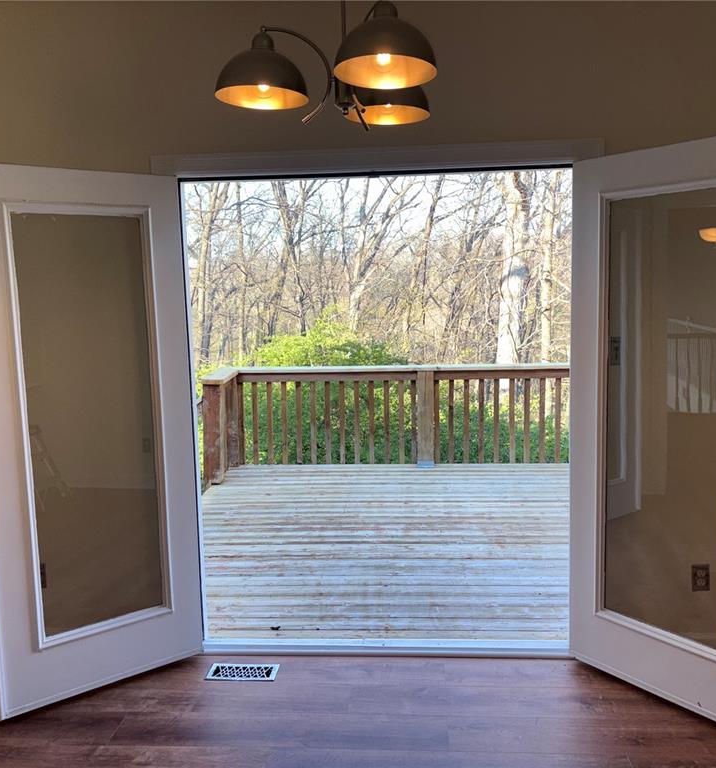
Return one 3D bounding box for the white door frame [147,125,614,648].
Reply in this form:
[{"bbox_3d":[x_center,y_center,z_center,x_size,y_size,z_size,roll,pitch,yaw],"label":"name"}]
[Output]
[{"bbox_3d":[0.092,0.115,3.234,1.782,2.123,0.161,-1,7,4],"label":"white door frame"}]

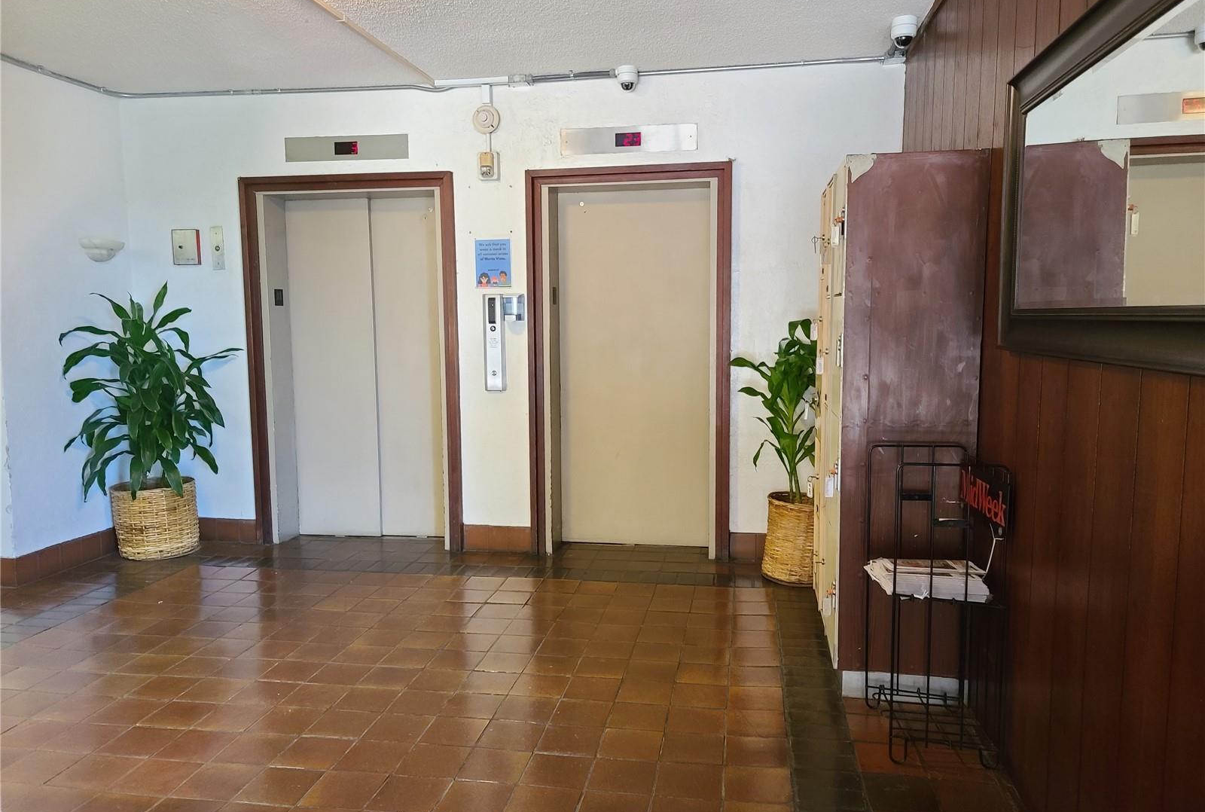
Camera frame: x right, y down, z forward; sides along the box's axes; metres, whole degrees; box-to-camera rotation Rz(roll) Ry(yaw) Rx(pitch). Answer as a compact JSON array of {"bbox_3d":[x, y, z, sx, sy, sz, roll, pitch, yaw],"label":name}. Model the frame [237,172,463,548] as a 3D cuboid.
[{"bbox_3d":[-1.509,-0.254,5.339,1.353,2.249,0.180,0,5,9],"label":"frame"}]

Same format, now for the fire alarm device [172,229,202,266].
[{"bbox_3d":[-2.569,-0.979,5.376,0.166,0.219,0.037,0,5,9],"label":"fire alarm device"}]

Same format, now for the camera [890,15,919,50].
[{"bbox_3d":[1.391,-1.718,4.028,0.120,0.130,0.120,0,5,9],"label":"camera"}]

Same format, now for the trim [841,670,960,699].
[{"bbox_3d":[1.090,1.015,3.148,0.433,0.103,0.025,0,5,9],"label":"trim"}]

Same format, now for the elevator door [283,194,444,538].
[{"bbox_3d":[-1.481,-0.228,5.590,1.084,2.174,0.066,0,5,9],"label":"elevator door"}]

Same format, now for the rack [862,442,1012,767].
[{"bbox_3d":[1.069,0.622,2.830,0.336,0.948,0.415,0,5,6],"label":"rack"}]

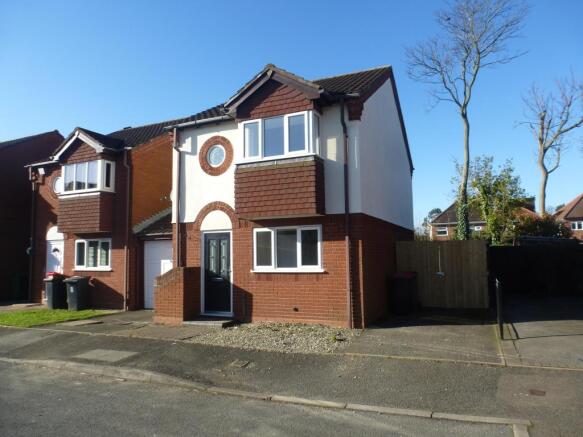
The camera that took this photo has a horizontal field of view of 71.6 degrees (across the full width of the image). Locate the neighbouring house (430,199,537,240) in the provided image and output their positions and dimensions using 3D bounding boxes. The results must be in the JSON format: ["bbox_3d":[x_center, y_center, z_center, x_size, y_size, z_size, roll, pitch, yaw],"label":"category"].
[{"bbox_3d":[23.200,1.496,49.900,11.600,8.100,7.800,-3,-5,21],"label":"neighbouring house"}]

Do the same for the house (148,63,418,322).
[{"bbox_3d":[0.680,-0.958,13.212,5.400,7.450,9.100,-3,-5,24],"label":"house"}]

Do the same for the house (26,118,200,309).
[{"bbox_3d":[-5.686,-0.475,17.222,5.300,7.450,9.100,-3,-5,24],"label":"house"}]

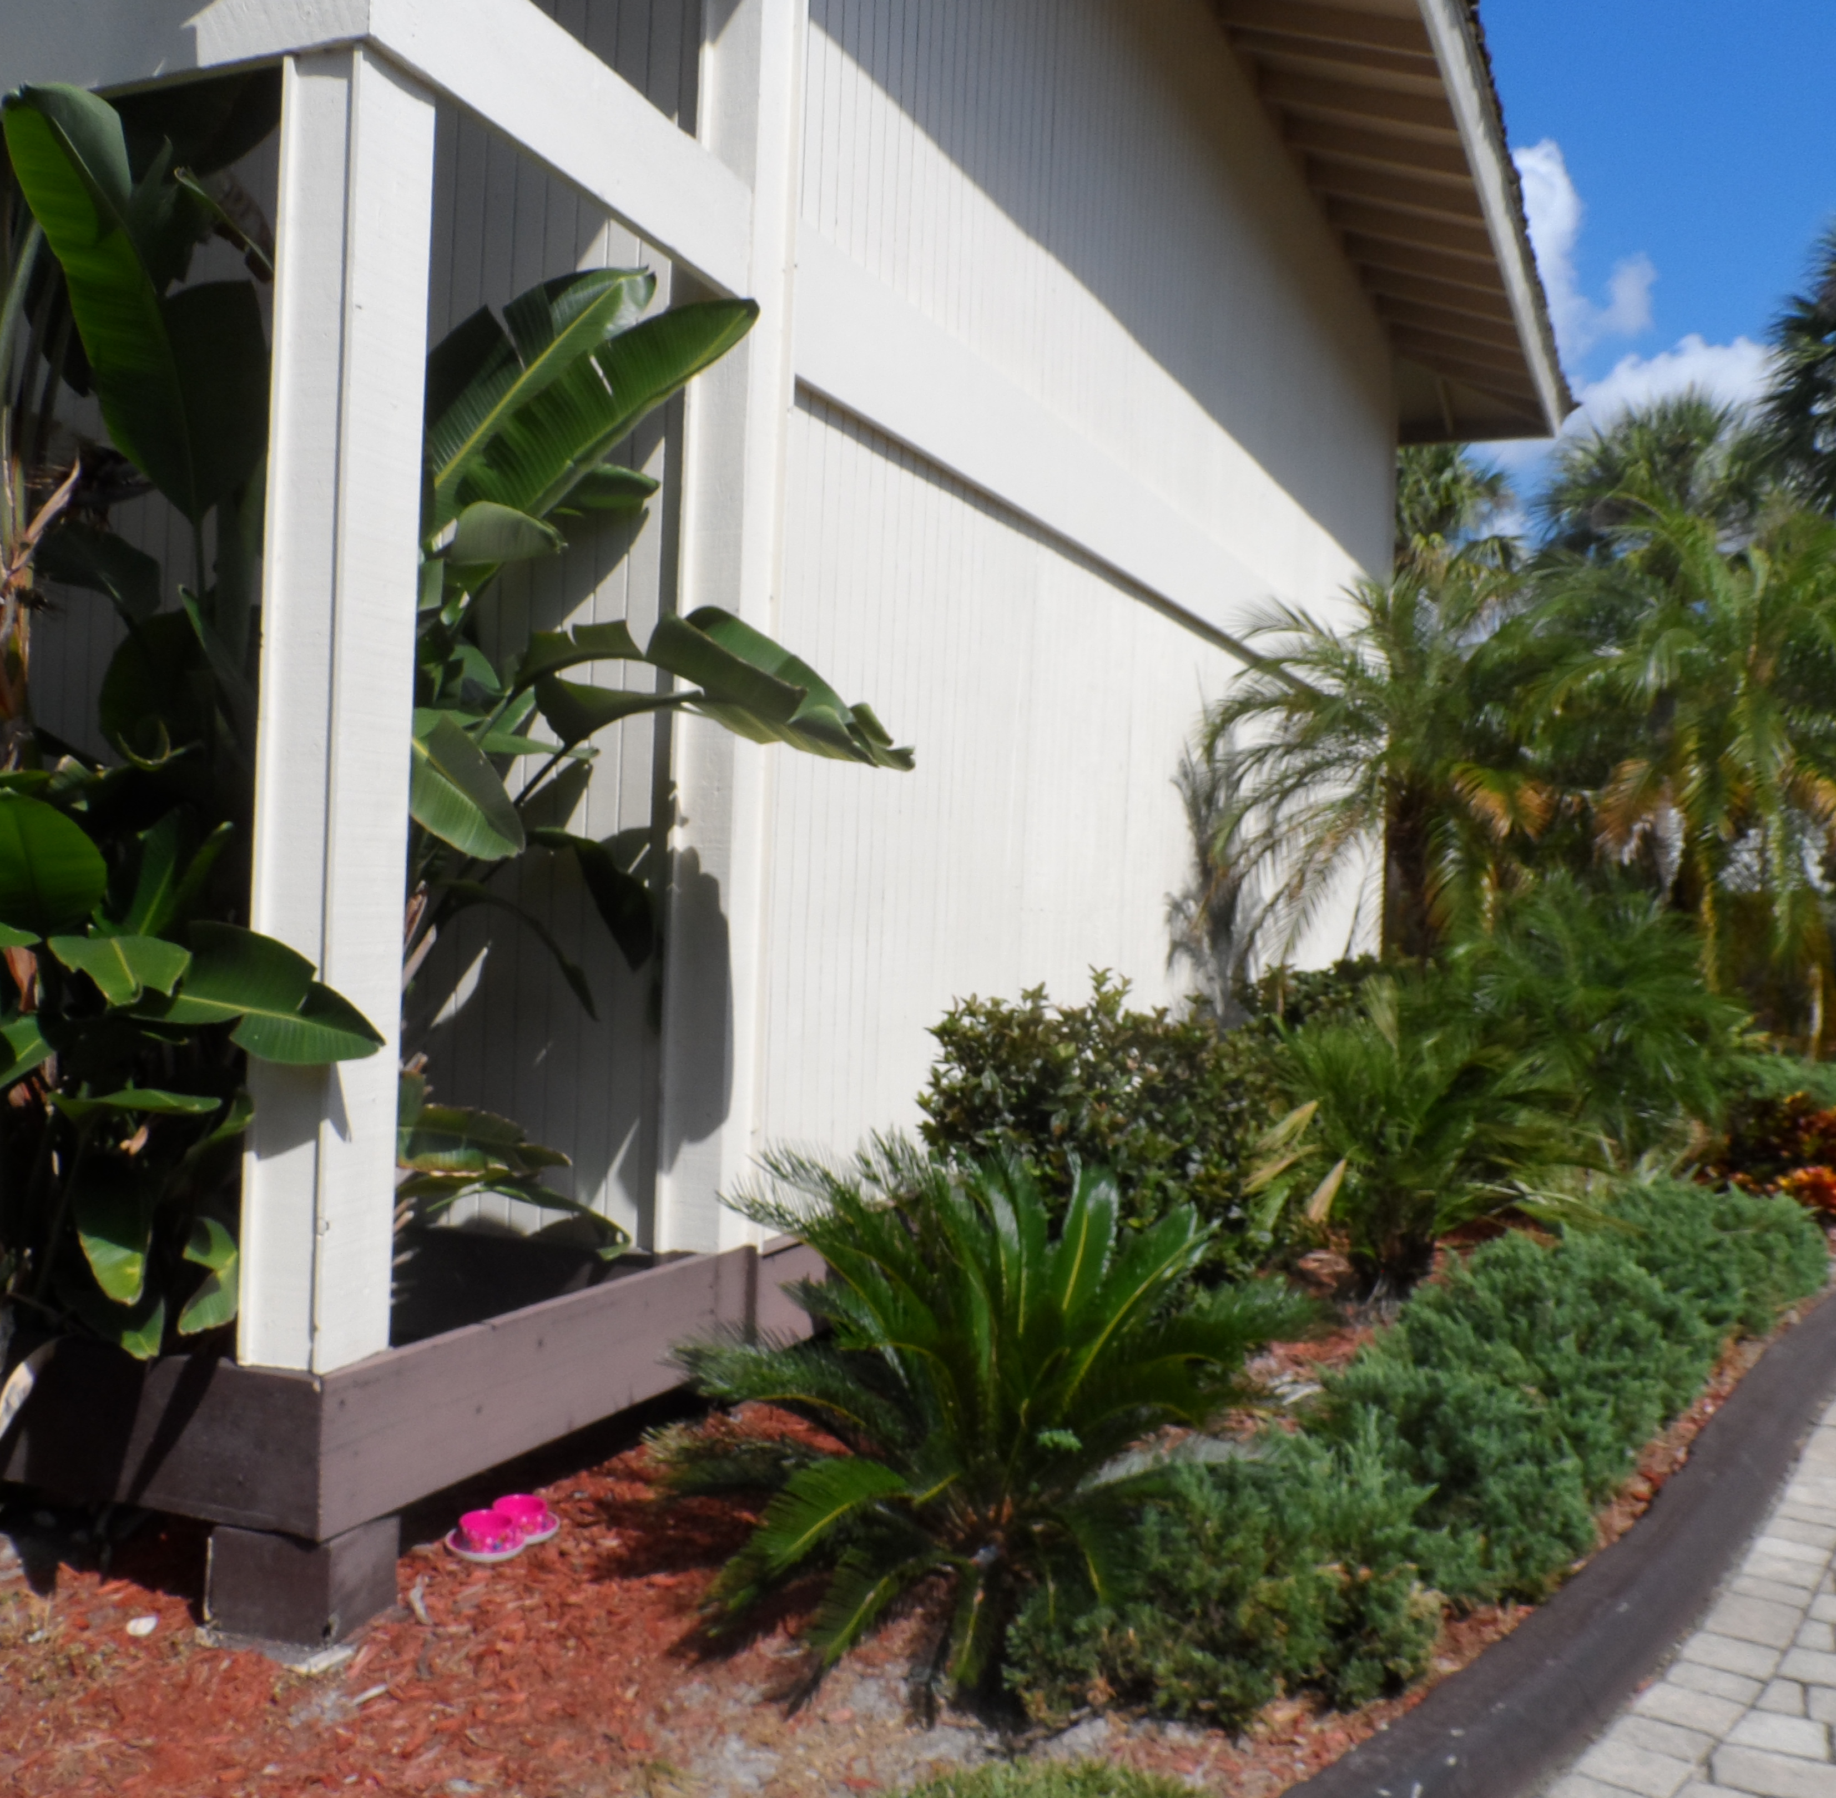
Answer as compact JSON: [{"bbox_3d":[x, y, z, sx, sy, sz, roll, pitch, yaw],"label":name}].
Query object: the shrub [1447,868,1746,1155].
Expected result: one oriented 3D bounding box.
[{"bbox_3d":[3.197,0.732,7.790,1.350,1.650,1.300,2,-1,0],"label":"shrub"}]

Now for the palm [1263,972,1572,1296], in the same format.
[{"bbox_3d":[1.833,0.872,6.186,1.150,1.220,1.120,2,-1,0],"label":"palm"}]

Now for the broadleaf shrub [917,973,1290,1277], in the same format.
[{"bbox_3d":[0.619,0.838,5.136,0.950,1.170,1.450,1,-1,25],"label":"broadleaf shrub"}]

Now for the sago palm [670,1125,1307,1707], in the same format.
[{"bbox_3d":[0.112,0.918,3.183,1.200,0.900,1.100,2,-1,0],"label":"sago palm"}]

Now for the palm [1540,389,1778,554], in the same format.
[{"bbox_3d":[9.953,-2.397,22.063,3.300,8.900,3.300,2,-1,0],"label":"palm"}]

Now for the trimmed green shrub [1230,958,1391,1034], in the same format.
[{"bbox_3d":[1.673,0.892,6.936,0.850,1.200,0.900,1,-1,25],"label":"trimmed green shrub"}]

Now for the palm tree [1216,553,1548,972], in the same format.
[{"bbox_3d":[2.134,0.016,7.454,1.750,3.000,1.700,2,-1,0],"label":"palm tree"}]

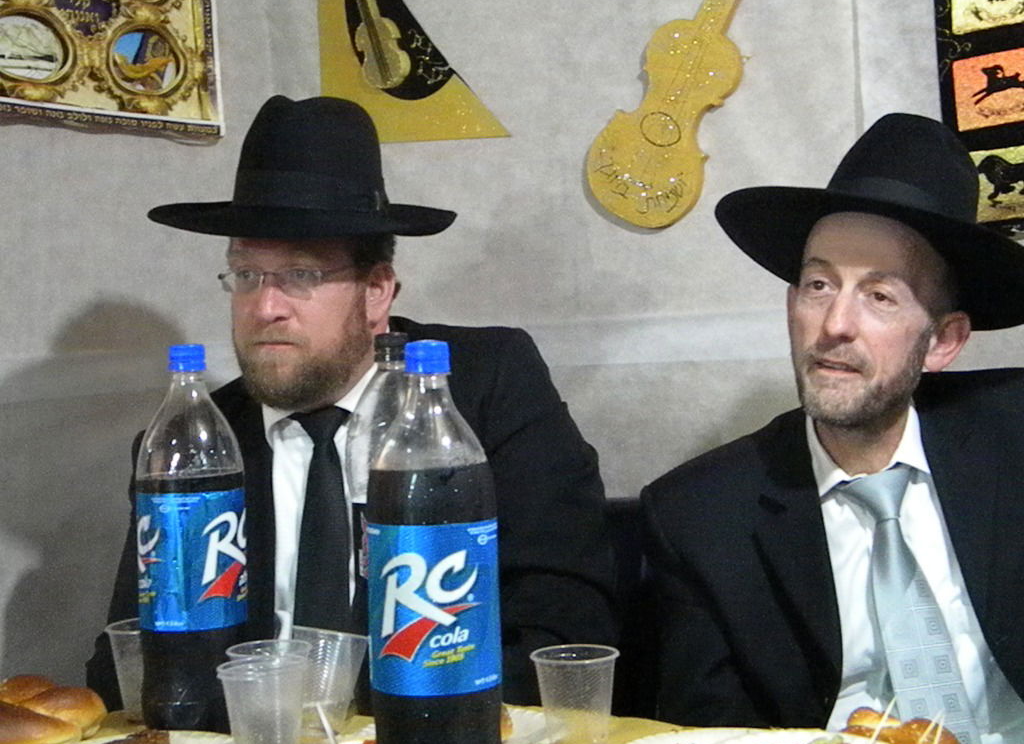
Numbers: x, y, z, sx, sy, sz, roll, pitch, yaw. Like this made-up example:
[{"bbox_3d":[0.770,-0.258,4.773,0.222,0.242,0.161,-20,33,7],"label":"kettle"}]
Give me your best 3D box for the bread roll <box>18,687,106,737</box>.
[{"bbox_3d":[-0.377,0.285,1.385,0.080,0.047,0.065,-2,0,0],"label":"bread roll"}]

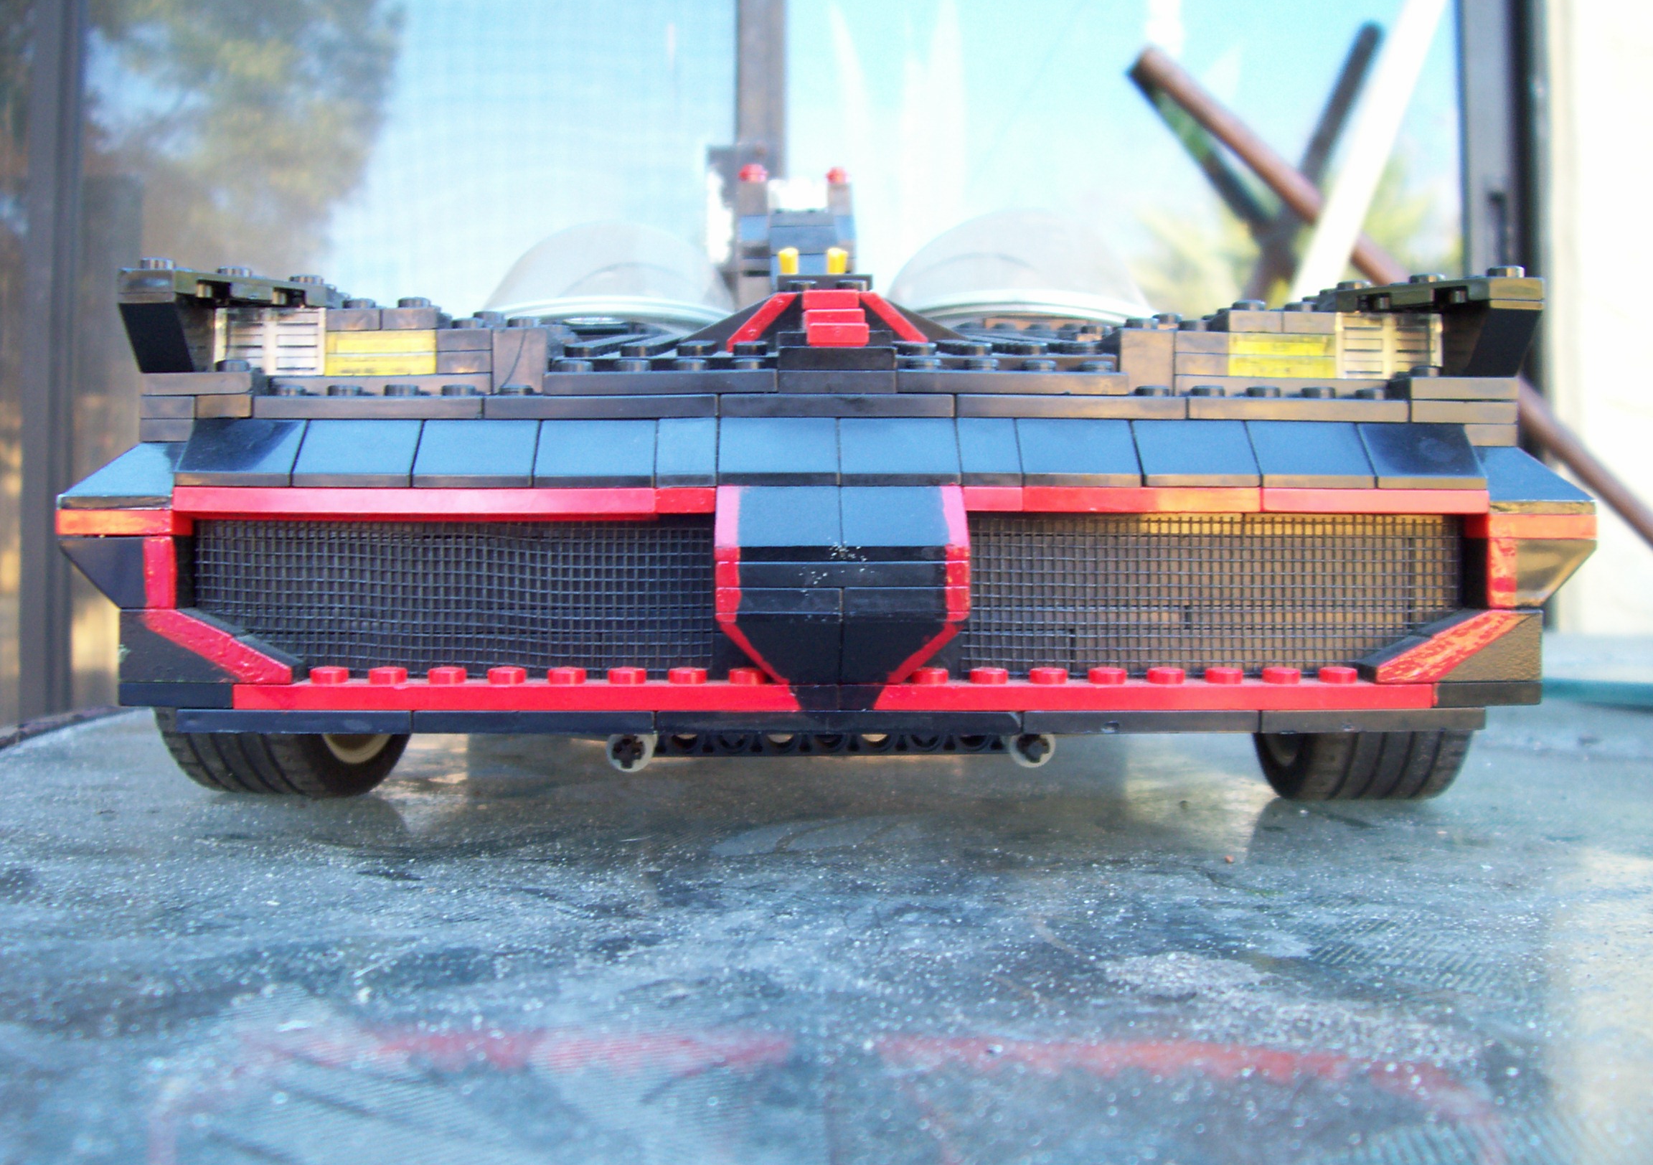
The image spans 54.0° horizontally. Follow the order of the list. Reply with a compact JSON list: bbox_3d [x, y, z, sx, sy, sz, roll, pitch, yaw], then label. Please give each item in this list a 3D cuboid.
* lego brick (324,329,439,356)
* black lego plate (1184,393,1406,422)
[{"bbox_3d":[-0.062,-0.034,0.231,0.016,0.003,0.008,0,1,-2],"label":"lego brick"},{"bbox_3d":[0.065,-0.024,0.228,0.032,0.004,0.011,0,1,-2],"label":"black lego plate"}]

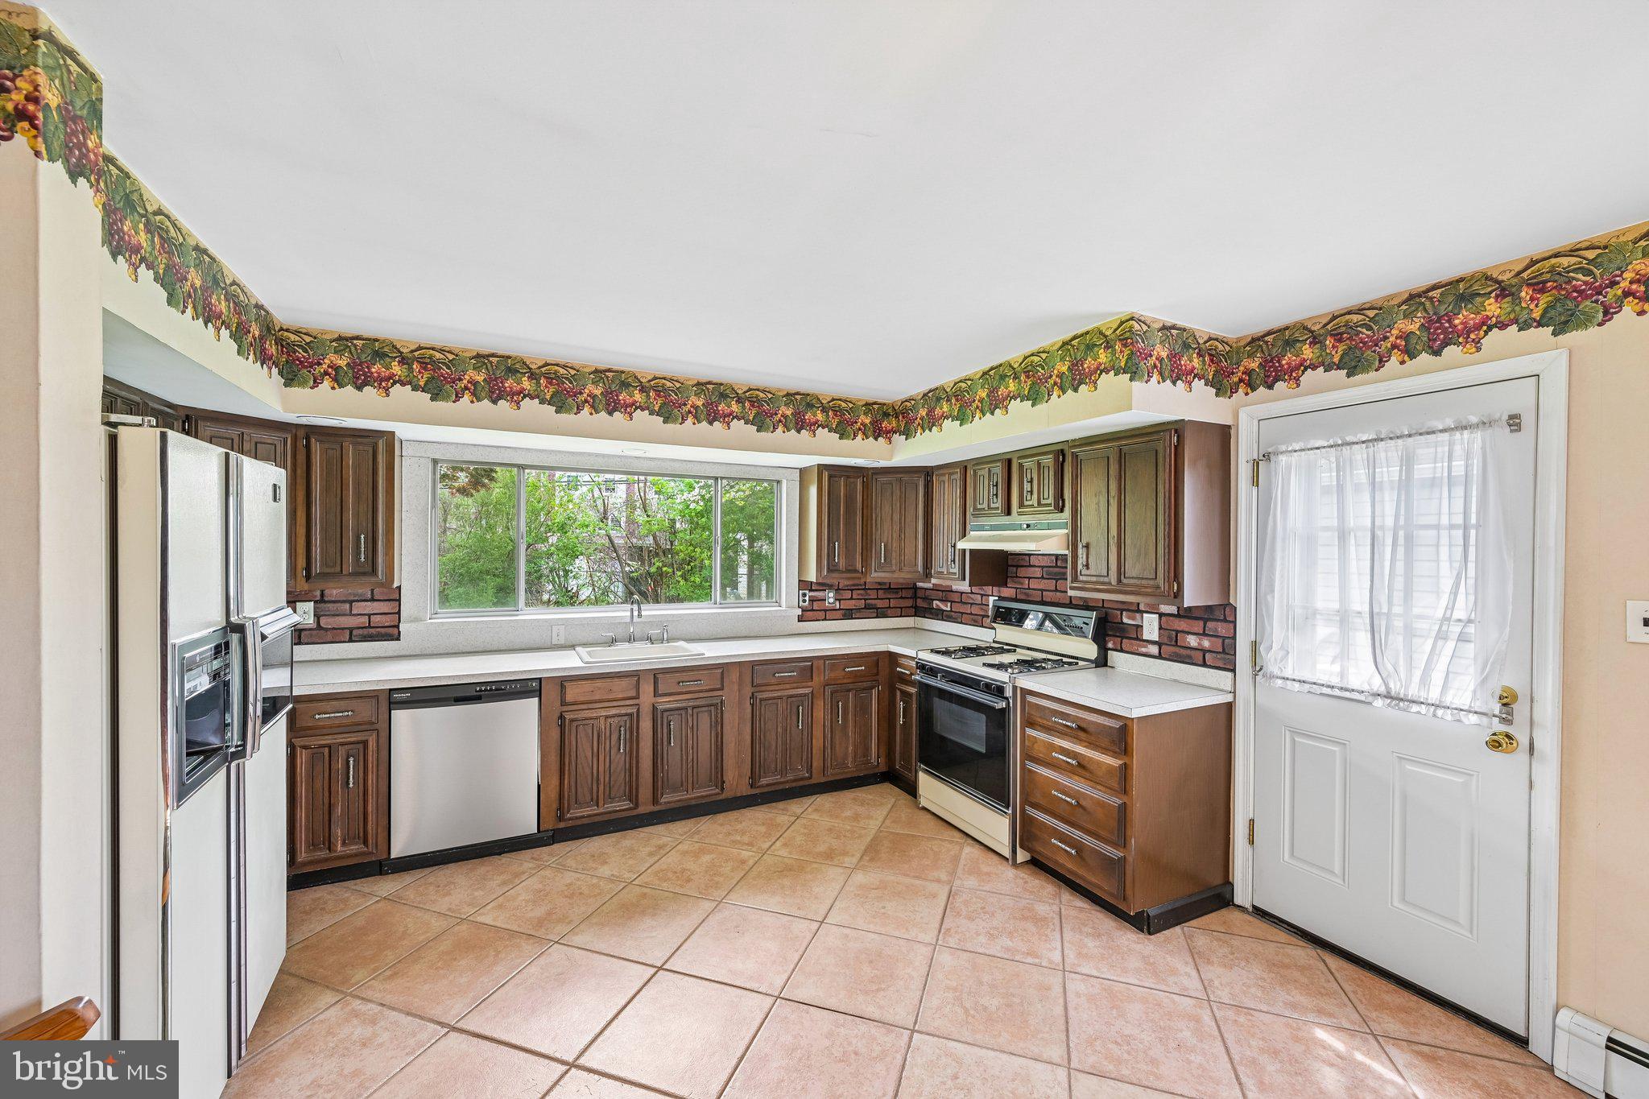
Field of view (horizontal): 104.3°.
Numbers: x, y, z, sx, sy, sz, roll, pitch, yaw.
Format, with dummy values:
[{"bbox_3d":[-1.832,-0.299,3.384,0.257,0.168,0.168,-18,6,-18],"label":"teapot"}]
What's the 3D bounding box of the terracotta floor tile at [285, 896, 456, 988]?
[{"bbox_3d":[-1.741,1.502,2.450,0.452,0.010,0.452,0,0,19],"label":"terracotta floor tile"}]

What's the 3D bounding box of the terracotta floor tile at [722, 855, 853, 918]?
[{"bbox_3d":[-0.149,1.510,2.878,0.452,0.010,0.452,0,0,19],"label":"terracotta floor tile"}]

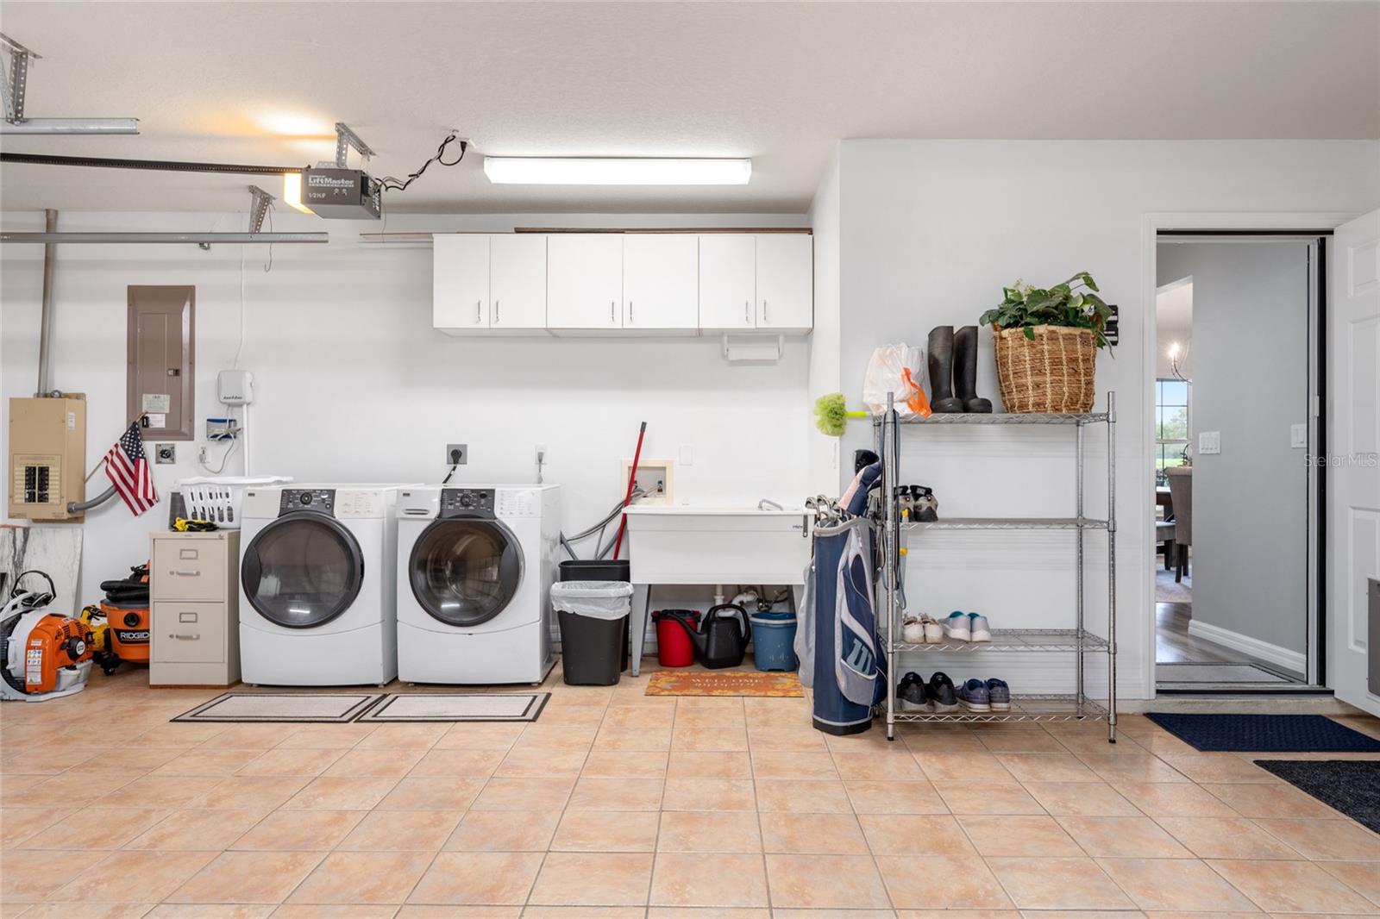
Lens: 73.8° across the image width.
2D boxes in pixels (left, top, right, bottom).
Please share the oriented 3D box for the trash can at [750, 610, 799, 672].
[{"bbox_3d":[0.459,0.974,4.925,0.260,0.275,0.260,0,0,0],"label":"trash can"}]

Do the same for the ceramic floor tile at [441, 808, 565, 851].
[{"bbox_3d":[-0.553,1.121,2.760,0.304,0.010,0.304,0,0,1],"label":"ceramic floor tile"}]

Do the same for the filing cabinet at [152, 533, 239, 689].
[{"bbox_3d":[-2.430,0.736,4.786,0.382,0.750,0.650,0,0,0],"label":"filing cabinet"}]

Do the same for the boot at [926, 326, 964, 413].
[{"bbox_3d":[1.043,-0.369,3.794,0.106,0.377,0.290,0,0,-2],"label":"boot"}]

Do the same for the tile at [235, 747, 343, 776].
[{"bbox_3d":[-1.437,1.113,3.363,0.300,0.010,0.300,0,0,1],"label":"tile"}]

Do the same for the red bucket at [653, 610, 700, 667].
[{"bbox_3d":[-0.073,0.970,5.010,0.255,0.270,0.255,0,0,0],"label":"red bucket"}]

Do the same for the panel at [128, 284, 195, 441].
[{"bbox_3d":[-2.985,-0.547,5.214,0.381,0.874,0.060,0,0,1],"label":"panel"}]

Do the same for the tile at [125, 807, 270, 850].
[{"bbox_3d":[-1.471,1.121,2.777,0.304,0.010,0.304,0,0,1],"label":"tile"}]

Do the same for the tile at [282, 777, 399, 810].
[{"bbox_3d":[-1.159,1.121,3.077,0.304,0.010,0.304,0,0,1],"label":"tile"}]

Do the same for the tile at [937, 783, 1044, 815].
[{"bbox_3d":[0.973,1.112,3.010,0.299,0.010,0.299,0,0,1],"label":"tile"}]

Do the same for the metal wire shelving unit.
[{"bbox_3d":[1.225,0.419,3.776,0.914,1.380,0.355,0,0,1],"label":"metal wire shelving unit"}]

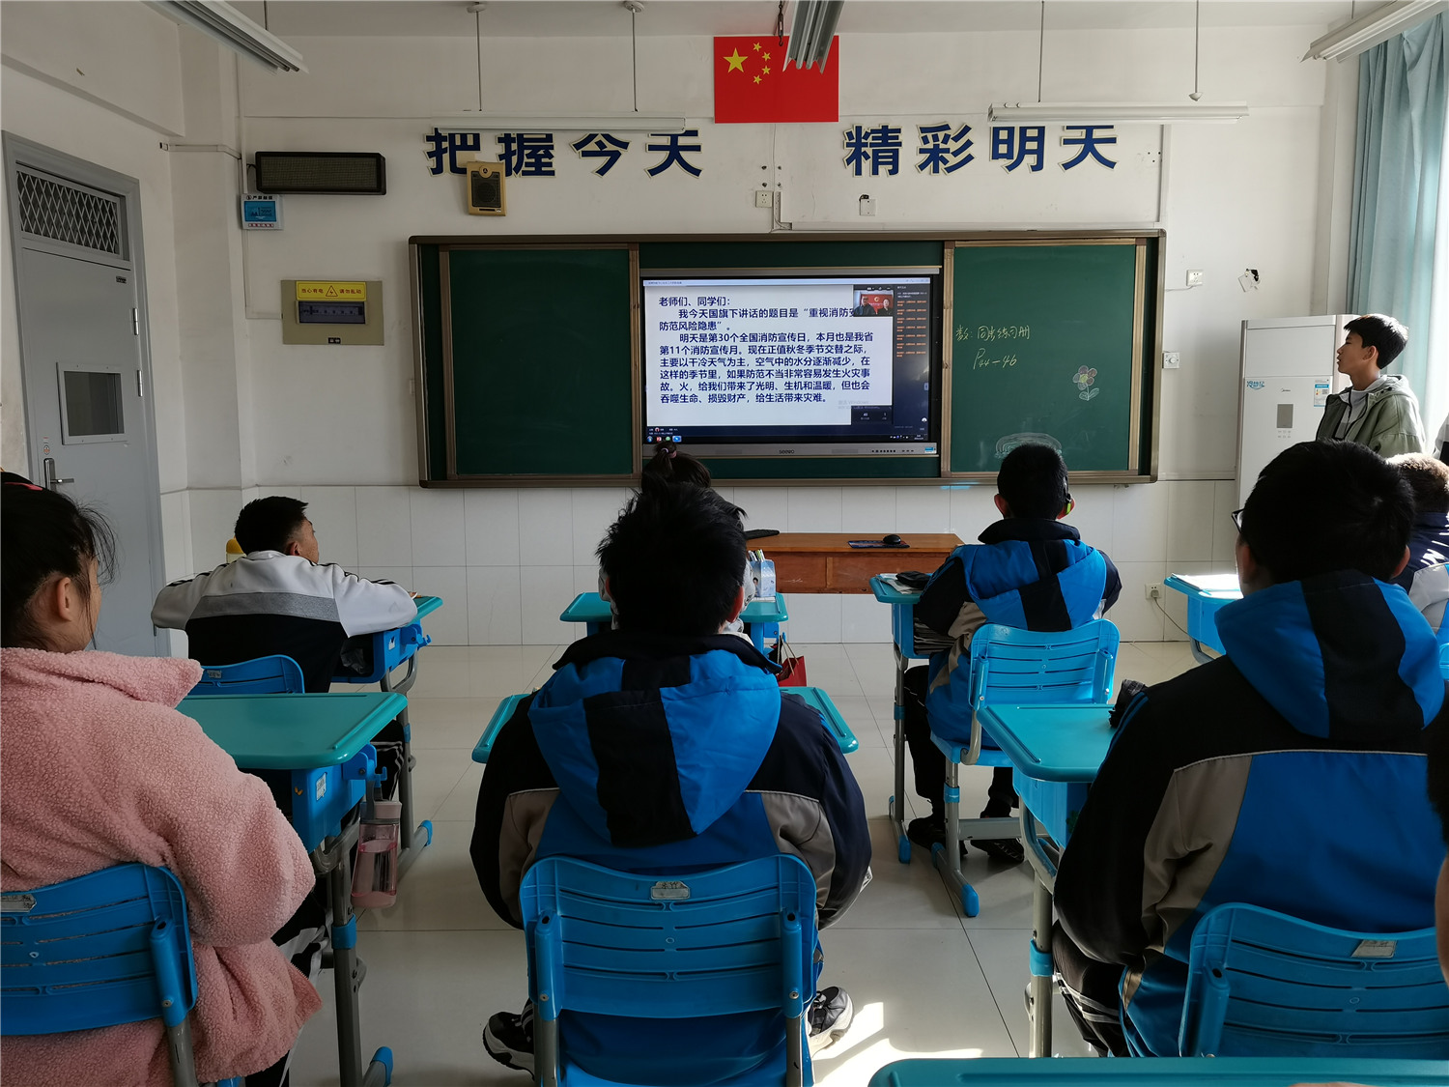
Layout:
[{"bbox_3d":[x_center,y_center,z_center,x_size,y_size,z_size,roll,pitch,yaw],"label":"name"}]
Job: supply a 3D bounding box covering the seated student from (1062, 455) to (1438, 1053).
[{"bbox_3d":[0.791,0.486,1.798,0.600,1.300,0.740,0,7,1],"label":"seated student"}]

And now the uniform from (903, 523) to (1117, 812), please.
[{"bbox_3d":[0.825,0.380,3.421,0.550,0.960,0.700,0,7,1],"label":"uniform"}]

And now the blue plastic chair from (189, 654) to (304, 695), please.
[{"bbox_3d":[-1.173,0.619,3.023,0.400,0.770,0.460,0,7,1],"label":"blue plastic chair"}]

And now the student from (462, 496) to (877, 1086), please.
[{"bbox_3d":[-0.095,0.505,2.008,0.650,1.256,0.820,-1,7,-2],"label":"student"}]

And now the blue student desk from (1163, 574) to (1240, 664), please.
[{"bbox_3d":[1.791,0.521,3.768,0.650,0.775,0.490,0,7,1],"label":"blue student desk"}]

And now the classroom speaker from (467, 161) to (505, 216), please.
[{"bbox_3d":[-1.261,-1.886,6.255,0.200,0.275,0.090,0,7,1],"label":"classroom speaker"}]

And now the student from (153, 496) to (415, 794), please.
[{"bbox_3d":[-1.197,0.415,3.292,0.690,1.130,0.800,0,7,4],"label":"student"}]

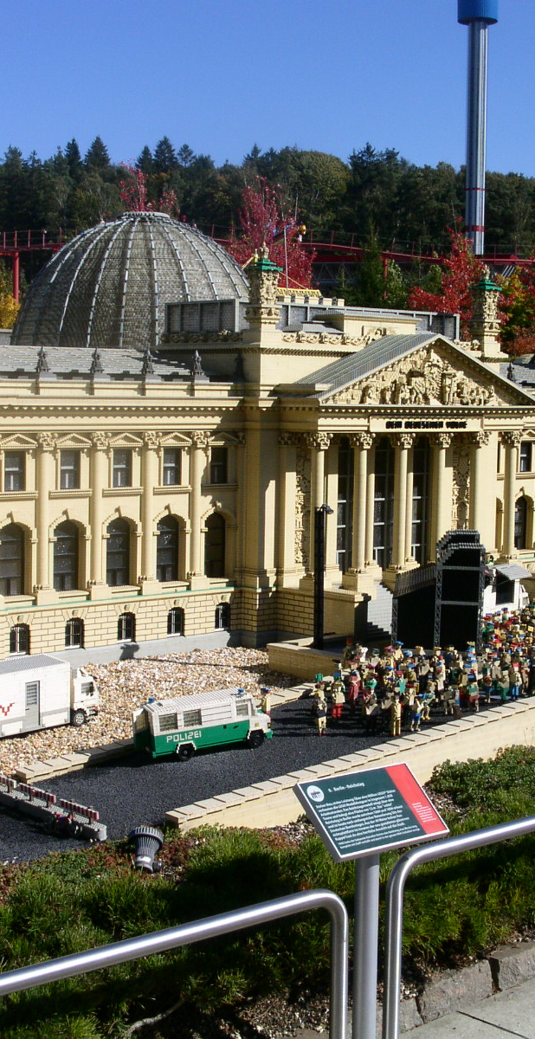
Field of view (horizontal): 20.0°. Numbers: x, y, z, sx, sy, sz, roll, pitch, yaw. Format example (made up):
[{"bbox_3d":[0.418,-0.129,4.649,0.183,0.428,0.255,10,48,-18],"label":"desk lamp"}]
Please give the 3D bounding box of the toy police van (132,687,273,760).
[{"bbox_3d":[-0.164,0.524,3.899,0.395,0.155,0.095,-4,6,-41],"label":"toy police van"}]

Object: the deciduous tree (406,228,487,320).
[{"bbox_3d":[2.988,-3.053,25.141,1.548,3.495,1.548,1,5,0],"label":"deciduous tree"}]

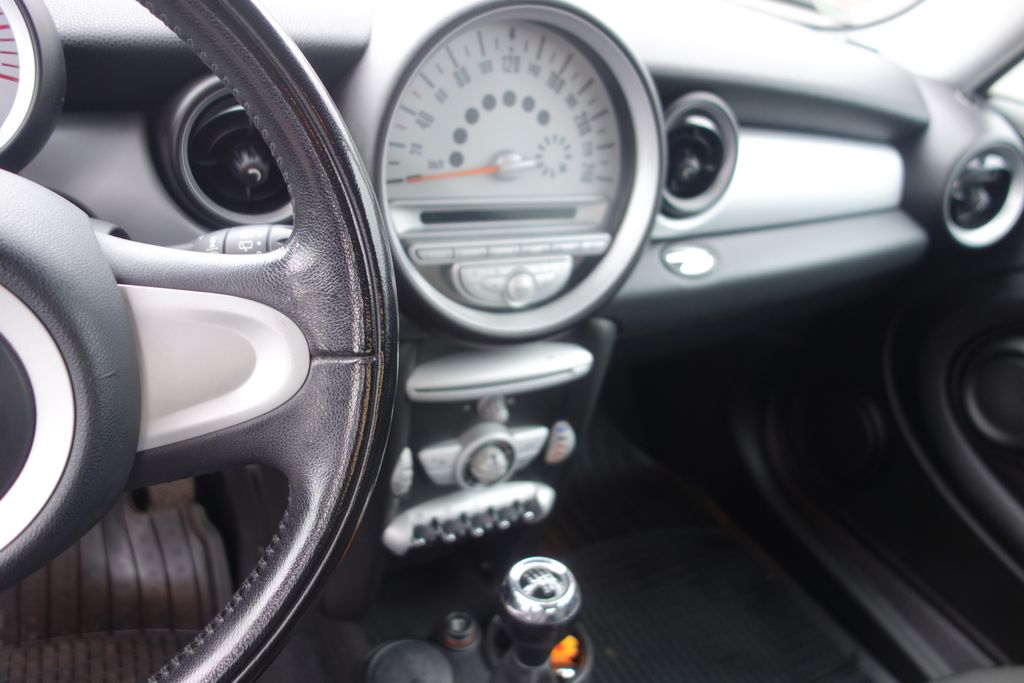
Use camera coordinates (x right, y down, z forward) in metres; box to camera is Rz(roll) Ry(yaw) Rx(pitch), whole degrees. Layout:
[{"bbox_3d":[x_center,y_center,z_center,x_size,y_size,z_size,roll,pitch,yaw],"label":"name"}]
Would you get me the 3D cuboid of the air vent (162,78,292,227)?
[{"bbox_3d":[-0.168,-0.124,0.518,0.100,0.100,0.040,-7,18,-27],"label":"air vent"}]

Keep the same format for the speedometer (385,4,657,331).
[{"bbox_3d":[0.003,-0.121,0.588,0.230,0.230,0.065,-7,18,-27],"label":"speedometer"}]

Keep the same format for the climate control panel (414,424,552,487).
[{"bbox_3d":[-0.024,0.098,0.694,0.126,0.050,0.030,-7,31,-27],"label":"climate control panel"}]

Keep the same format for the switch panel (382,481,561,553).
[{"bbox_3d":[-0.035,0.159,0.729,0.172,0.037,0.036,-7,31,-27],"label":"switch panel"}]

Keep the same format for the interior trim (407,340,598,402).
[{"bbox_3d":[-0.010,0.024,0.649,0.168,0.032,0.034,-7,31,-27],"label":"interior trim"}]

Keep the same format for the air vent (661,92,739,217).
[{"bbox_3d":[0.145,-0.162,0.682,0.100,0.100,0.040,-7,18,-27],"label":"air vent"}]

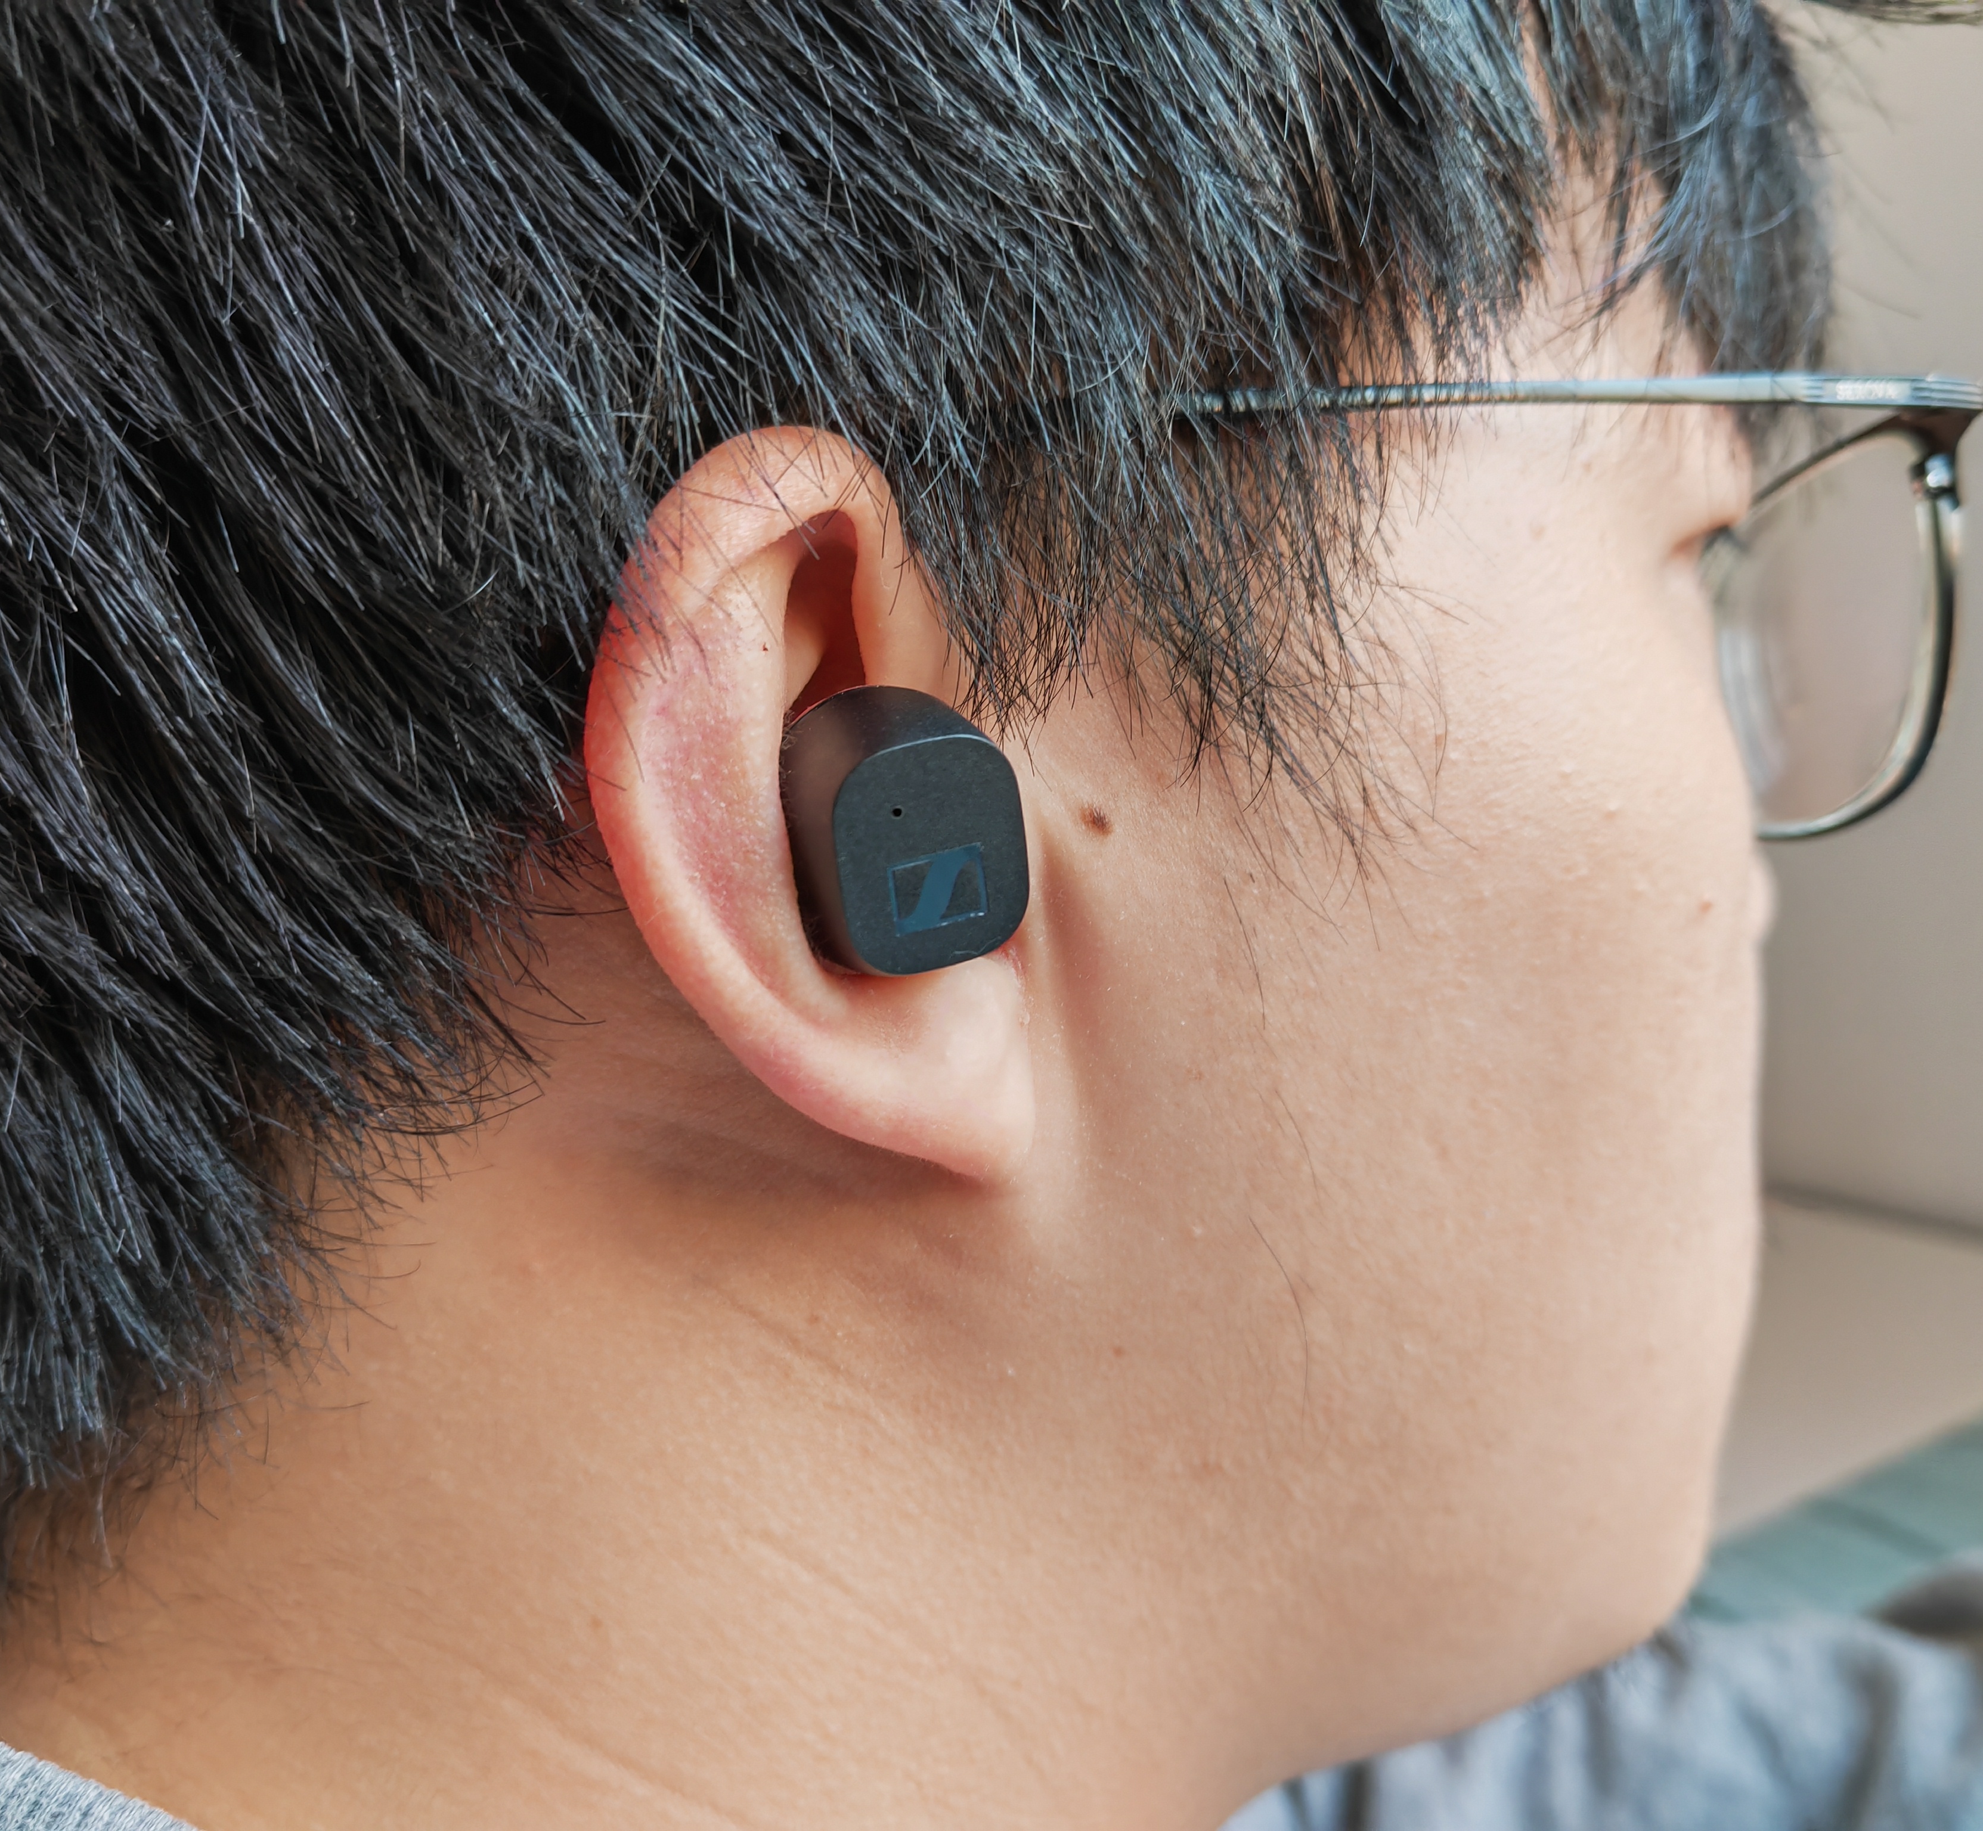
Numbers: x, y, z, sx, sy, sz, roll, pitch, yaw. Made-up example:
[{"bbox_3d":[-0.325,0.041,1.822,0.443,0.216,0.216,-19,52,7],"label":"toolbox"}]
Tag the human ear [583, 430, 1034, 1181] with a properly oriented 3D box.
[{"bbox_3d":[-0.014,-0.008,0.158,0.035,0.062,0.023,-16,7,-20],"label":"human ear"}]

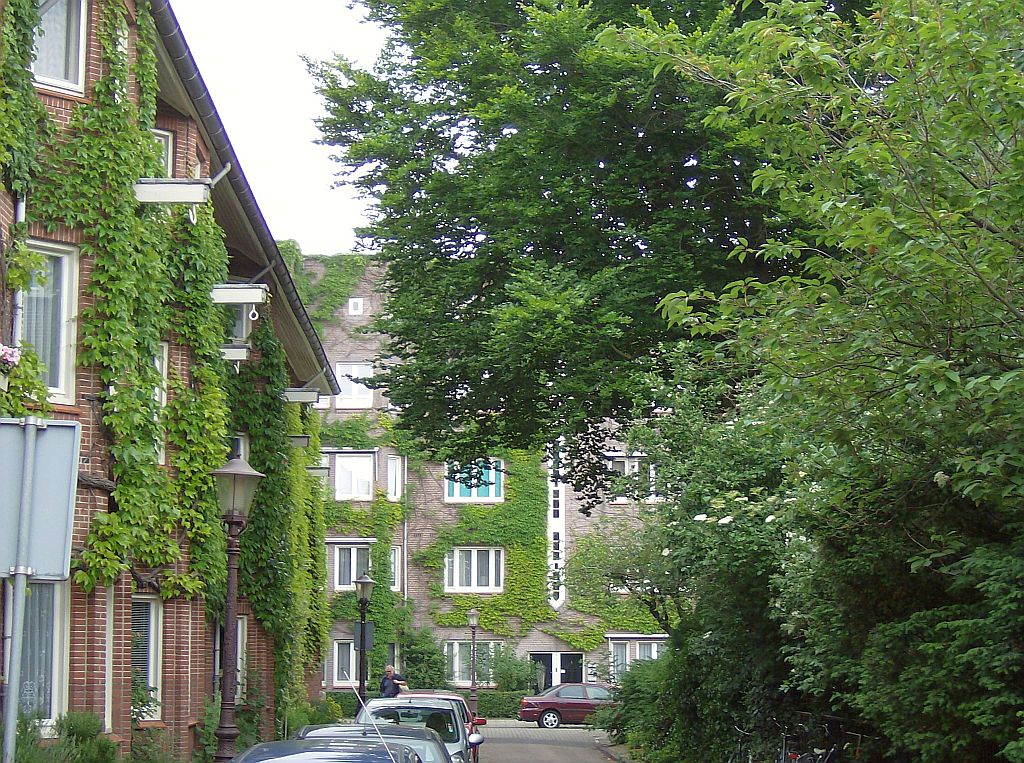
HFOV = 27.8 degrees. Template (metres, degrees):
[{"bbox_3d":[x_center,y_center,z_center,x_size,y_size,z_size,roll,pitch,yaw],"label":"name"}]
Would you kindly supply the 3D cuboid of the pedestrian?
[{"bbox_3d":[-2.342,6.483,40.491,0.580,1.770,0.420,-3,-9,20],"label":"pedestrian"}]

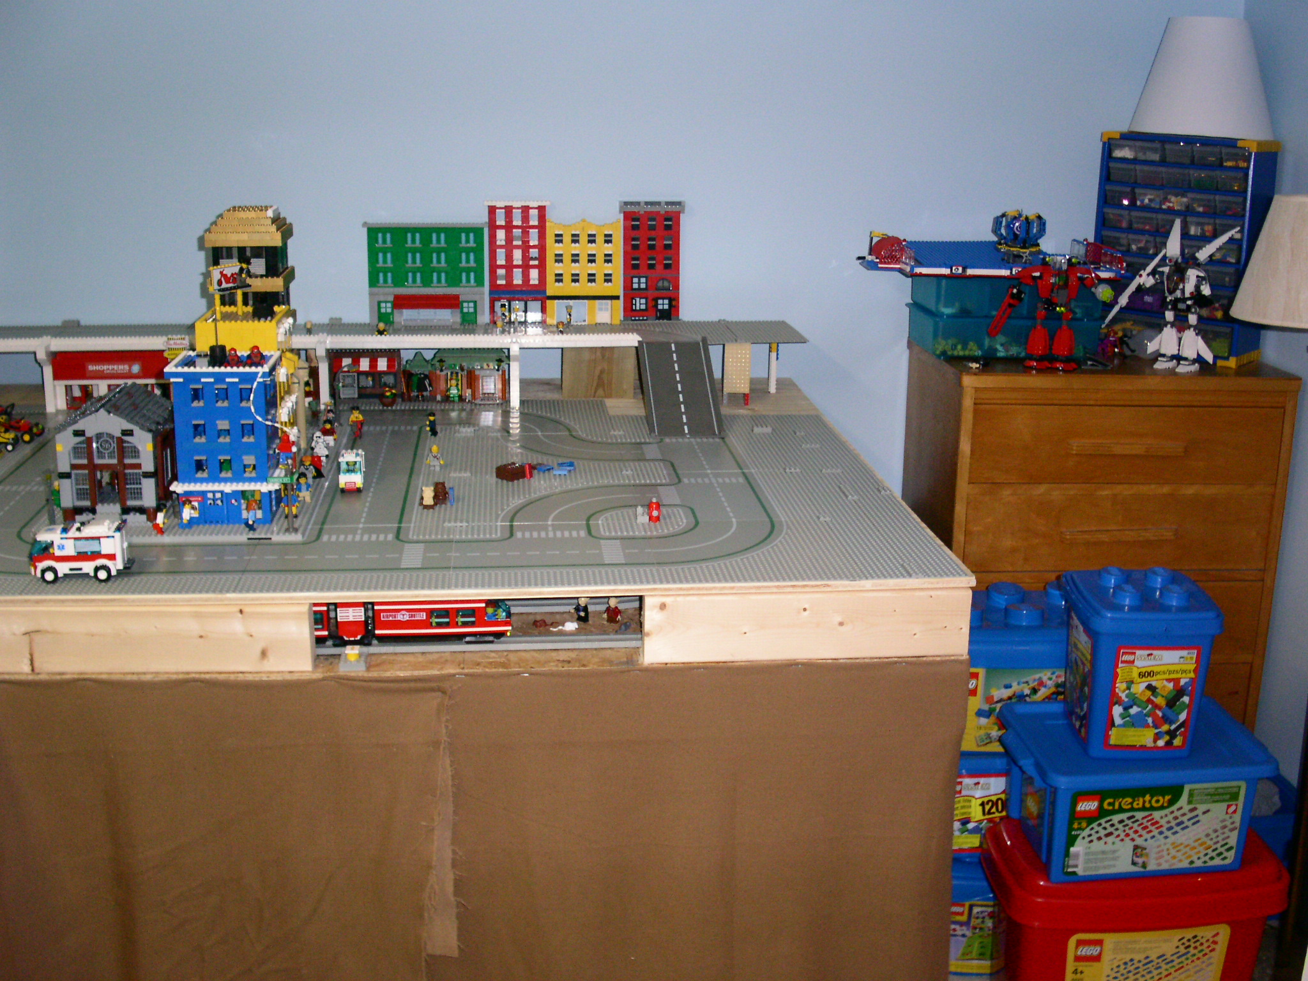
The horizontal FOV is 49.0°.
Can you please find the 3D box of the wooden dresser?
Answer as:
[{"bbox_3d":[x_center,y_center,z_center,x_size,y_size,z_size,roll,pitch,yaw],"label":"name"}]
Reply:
[{"bbox_3d":[0.856,0.157,2.894,0.645,0.870,0.400,0,16,-3],"label":"wooden dresser"}]

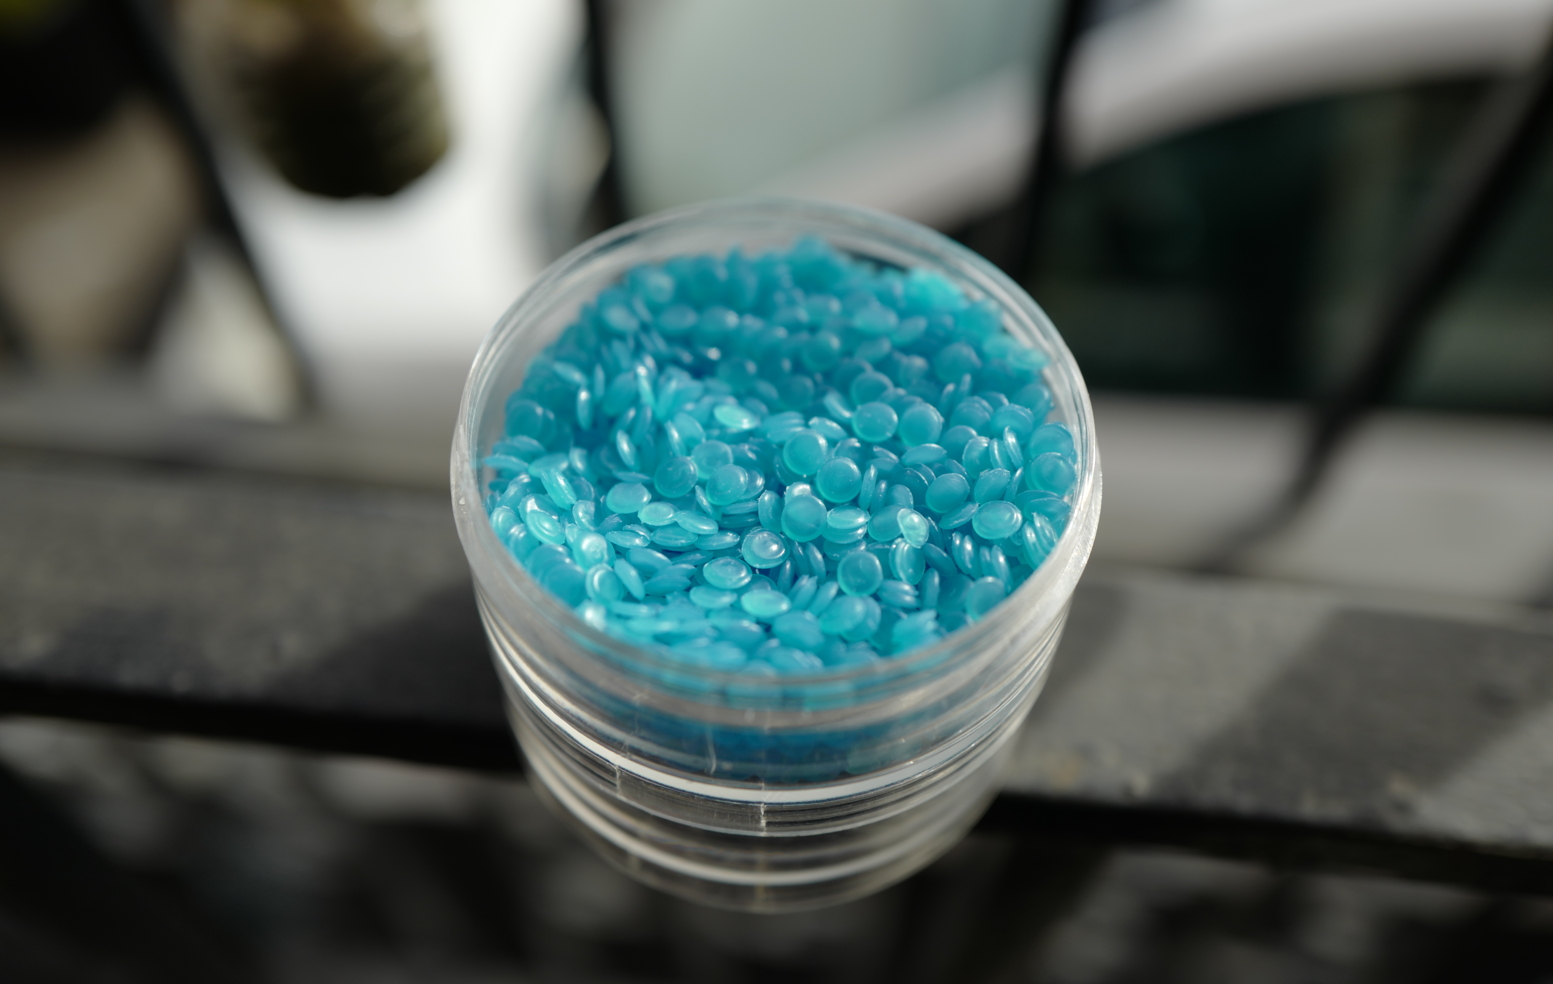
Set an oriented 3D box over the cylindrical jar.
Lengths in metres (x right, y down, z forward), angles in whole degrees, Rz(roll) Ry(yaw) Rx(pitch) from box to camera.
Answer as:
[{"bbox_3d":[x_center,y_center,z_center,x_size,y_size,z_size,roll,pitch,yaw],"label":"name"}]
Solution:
[{"bbox_3d":[0.000,0.005,0.131,0.063,0.046,0.063,1,51,0],"label":"cylindrical jar"}]

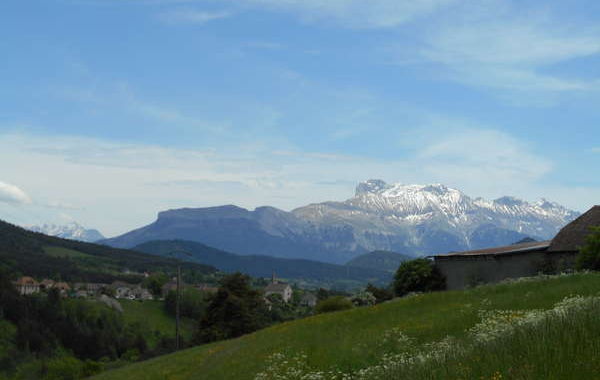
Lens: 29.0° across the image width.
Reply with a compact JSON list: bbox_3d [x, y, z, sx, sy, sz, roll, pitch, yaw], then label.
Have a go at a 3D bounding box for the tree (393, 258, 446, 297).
[{"bbox_3d":[9.470,7.010,92.000,4.280,3.330,4.000,1,-5,0],"label":"tree"}]

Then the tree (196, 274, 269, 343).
[{"bbox_3d":[-6.370,11.210,108.000,6.880,6.880,6.500,1,-5,0],"label":"tree"}]

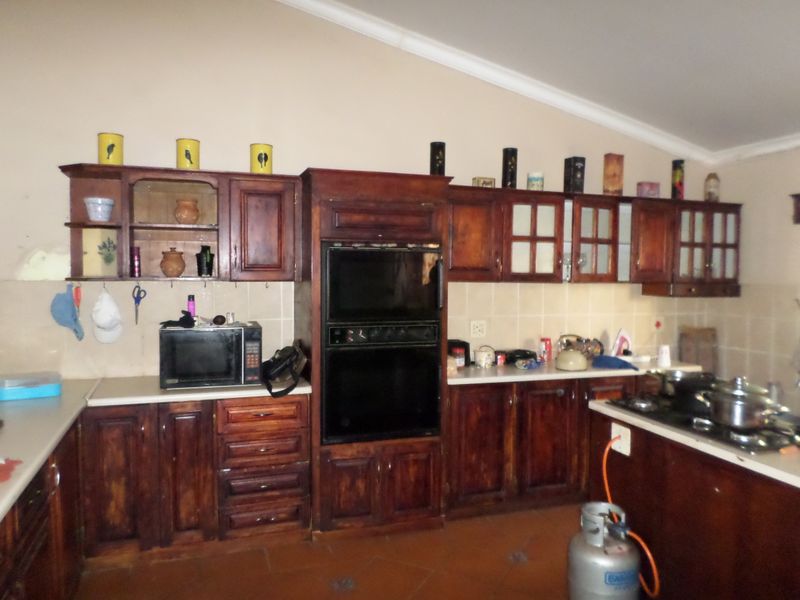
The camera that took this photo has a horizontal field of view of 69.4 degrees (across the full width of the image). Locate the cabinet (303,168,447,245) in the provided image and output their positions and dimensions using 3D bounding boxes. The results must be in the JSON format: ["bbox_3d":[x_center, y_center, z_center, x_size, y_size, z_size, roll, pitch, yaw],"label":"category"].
[{"bbox_3d":[-0.192,-0.504,3.447,0.795,0.389,0.651,0,1,-18],"label":"cabinet"}]

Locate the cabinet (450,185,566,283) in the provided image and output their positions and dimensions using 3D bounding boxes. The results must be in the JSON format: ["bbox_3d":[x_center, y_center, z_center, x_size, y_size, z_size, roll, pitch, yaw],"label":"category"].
[{"bbox_3d":[0.629,-0.424,3.907,0.925,0.600,0.290,0,4,-19],"label":"cabinet"}]

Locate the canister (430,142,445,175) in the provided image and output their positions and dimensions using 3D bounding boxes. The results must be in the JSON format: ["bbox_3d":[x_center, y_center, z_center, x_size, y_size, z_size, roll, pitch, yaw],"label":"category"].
[{"bbox_3d":[0.246,-0.861,3.722,0.091,0.305,0.091,0,1,-18],"label":"canister"}]

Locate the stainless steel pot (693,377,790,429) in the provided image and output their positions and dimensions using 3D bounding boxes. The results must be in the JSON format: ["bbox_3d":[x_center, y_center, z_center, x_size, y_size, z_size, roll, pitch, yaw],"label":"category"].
[{"bbox_3d":[1.387,0.415,2.365,0.320,0.197,0.205,4,5,43],"label":"stainless steel pot"}]

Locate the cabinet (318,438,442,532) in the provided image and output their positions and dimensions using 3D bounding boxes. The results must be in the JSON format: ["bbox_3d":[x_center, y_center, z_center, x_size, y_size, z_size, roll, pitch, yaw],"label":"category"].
[{"bbox_3d":[-0.183,1.042,3.593,0.743,0.487,0.540,0,4,-19],"label":"cabinet"}]

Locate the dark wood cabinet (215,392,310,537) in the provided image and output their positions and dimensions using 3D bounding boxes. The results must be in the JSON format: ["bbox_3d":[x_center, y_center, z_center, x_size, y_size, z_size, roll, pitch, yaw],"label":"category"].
[{"bbox_3d":[-0.795,0.852,3.271,0.480,0.733,0.617,0,1,-18],"label":"dark wood cabinet"}]

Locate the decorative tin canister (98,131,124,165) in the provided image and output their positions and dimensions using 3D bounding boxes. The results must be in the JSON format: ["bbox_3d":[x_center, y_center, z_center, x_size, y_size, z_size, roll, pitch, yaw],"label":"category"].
[{"bbox_3d":[-1.560,-0.803,3.119,0.115,0.170,0.115,0,4,-19],"label":"decorative tin canister"}]

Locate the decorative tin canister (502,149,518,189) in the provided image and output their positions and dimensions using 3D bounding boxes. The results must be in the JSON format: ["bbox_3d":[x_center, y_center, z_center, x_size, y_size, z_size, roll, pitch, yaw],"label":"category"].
[{"bbox_3d":[0.745,-0.876,3.914,0.093,0.279,0.093,1,4,0],"label":"decorative tin canister"}]

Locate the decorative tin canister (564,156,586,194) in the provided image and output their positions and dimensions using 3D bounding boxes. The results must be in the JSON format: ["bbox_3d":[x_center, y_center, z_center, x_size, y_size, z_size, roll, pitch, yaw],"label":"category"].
[{"bbox_3d":[1.242,-0.871,4.087,0.098,0.262,0.098,0,4,-19],"label":"decorative tin canister"}]

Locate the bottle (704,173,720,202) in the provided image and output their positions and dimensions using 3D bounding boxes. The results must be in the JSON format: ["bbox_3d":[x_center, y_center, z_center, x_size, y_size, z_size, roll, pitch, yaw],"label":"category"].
[{"bbox_3d":[2.403,-0.855,4.441,0.119,0.249,0.119,0,1,-18],"label":"bottle"}]

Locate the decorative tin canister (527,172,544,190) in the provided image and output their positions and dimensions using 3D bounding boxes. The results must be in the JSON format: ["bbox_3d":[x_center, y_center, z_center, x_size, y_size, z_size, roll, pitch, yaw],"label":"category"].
[{"bbox_3d":[0.931,-0.798,3.962,0.114,0.151,0.114,0,1,-18],"label":"decorative tin canister"}]

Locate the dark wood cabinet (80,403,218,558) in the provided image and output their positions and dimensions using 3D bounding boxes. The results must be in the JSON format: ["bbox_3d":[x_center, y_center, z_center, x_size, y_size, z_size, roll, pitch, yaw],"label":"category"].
[{"bbox_3d":[-1.314,0.855,3.101,0.602,0.733,0.617,0,1,-18],"label":"dark wood cabinet"}]

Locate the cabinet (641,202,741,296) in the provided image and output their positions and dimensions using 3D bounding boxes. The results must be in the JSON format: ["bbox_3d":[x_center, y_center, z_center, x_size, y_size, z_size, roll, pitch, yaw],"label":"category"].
[{"bbox_3d":[2.245,-0.378,4.452,0.665,0.696,0.304,0,4,-19],"label":"cabinet"}]

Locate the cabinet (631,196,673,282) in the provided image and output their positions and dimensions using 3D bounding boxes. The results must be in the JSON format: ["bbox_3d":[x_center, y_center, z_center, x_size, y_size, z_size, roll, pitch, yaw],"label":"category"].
[{"bbox_3d":[1.751,-0.417,4.268,0.384,0.588,0.329,0,1,-18],"label":"cabinet"}]

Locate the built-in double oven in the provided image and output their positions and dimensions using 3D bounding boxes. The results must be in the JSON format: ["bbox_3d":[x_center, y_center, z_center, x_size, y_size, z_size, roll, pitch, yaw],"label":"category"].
[{"bbox_3d":[-0.179,0.233,3.525,0.713,1.129,0.550,0,4,-19],"label":"built-in double oven"}]

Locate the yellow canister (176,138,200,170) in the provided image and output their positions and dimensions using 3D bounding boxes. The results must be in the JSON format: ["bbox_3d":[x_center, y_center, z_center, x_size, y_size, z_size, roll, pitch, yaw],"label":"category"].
[{"bbox_3d":[-1.182,-0.807,3.228,0.124,0.177,0.124,0,4,-19],"label":"yellow canister"}]

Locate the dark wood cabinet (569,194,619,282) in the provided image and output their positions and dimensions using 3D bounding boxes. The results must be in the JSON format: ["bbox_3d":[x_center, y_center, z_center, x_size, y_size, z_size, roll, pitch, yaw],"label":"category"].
[{"bbox_3d":[1.282,-0.415,4.114,0.393,0.588,0.329,0,1,-18],"label":"dark wood cabinet"}]

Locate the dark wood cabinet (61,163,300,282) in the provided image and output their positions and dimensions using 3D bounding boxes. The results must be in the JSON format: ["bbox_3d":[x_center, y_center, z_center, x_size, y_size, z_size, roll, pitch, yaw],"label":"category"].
[{"bbox_3d":[-1.218,-0.409,3.304,1.262,0.604,0.343,0,1,-18],"label":"dark wood cabinet"}]

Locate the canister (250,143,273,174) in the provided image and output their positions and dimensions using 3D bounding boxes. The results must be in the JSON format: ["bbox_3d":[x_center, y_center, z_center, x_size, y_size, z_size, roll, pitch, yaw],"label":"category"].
[{"bbox_3d":[-0.810,-0.812,3.379,0.125,0.178,0.125,0,4,-19],"label":"canister"}]

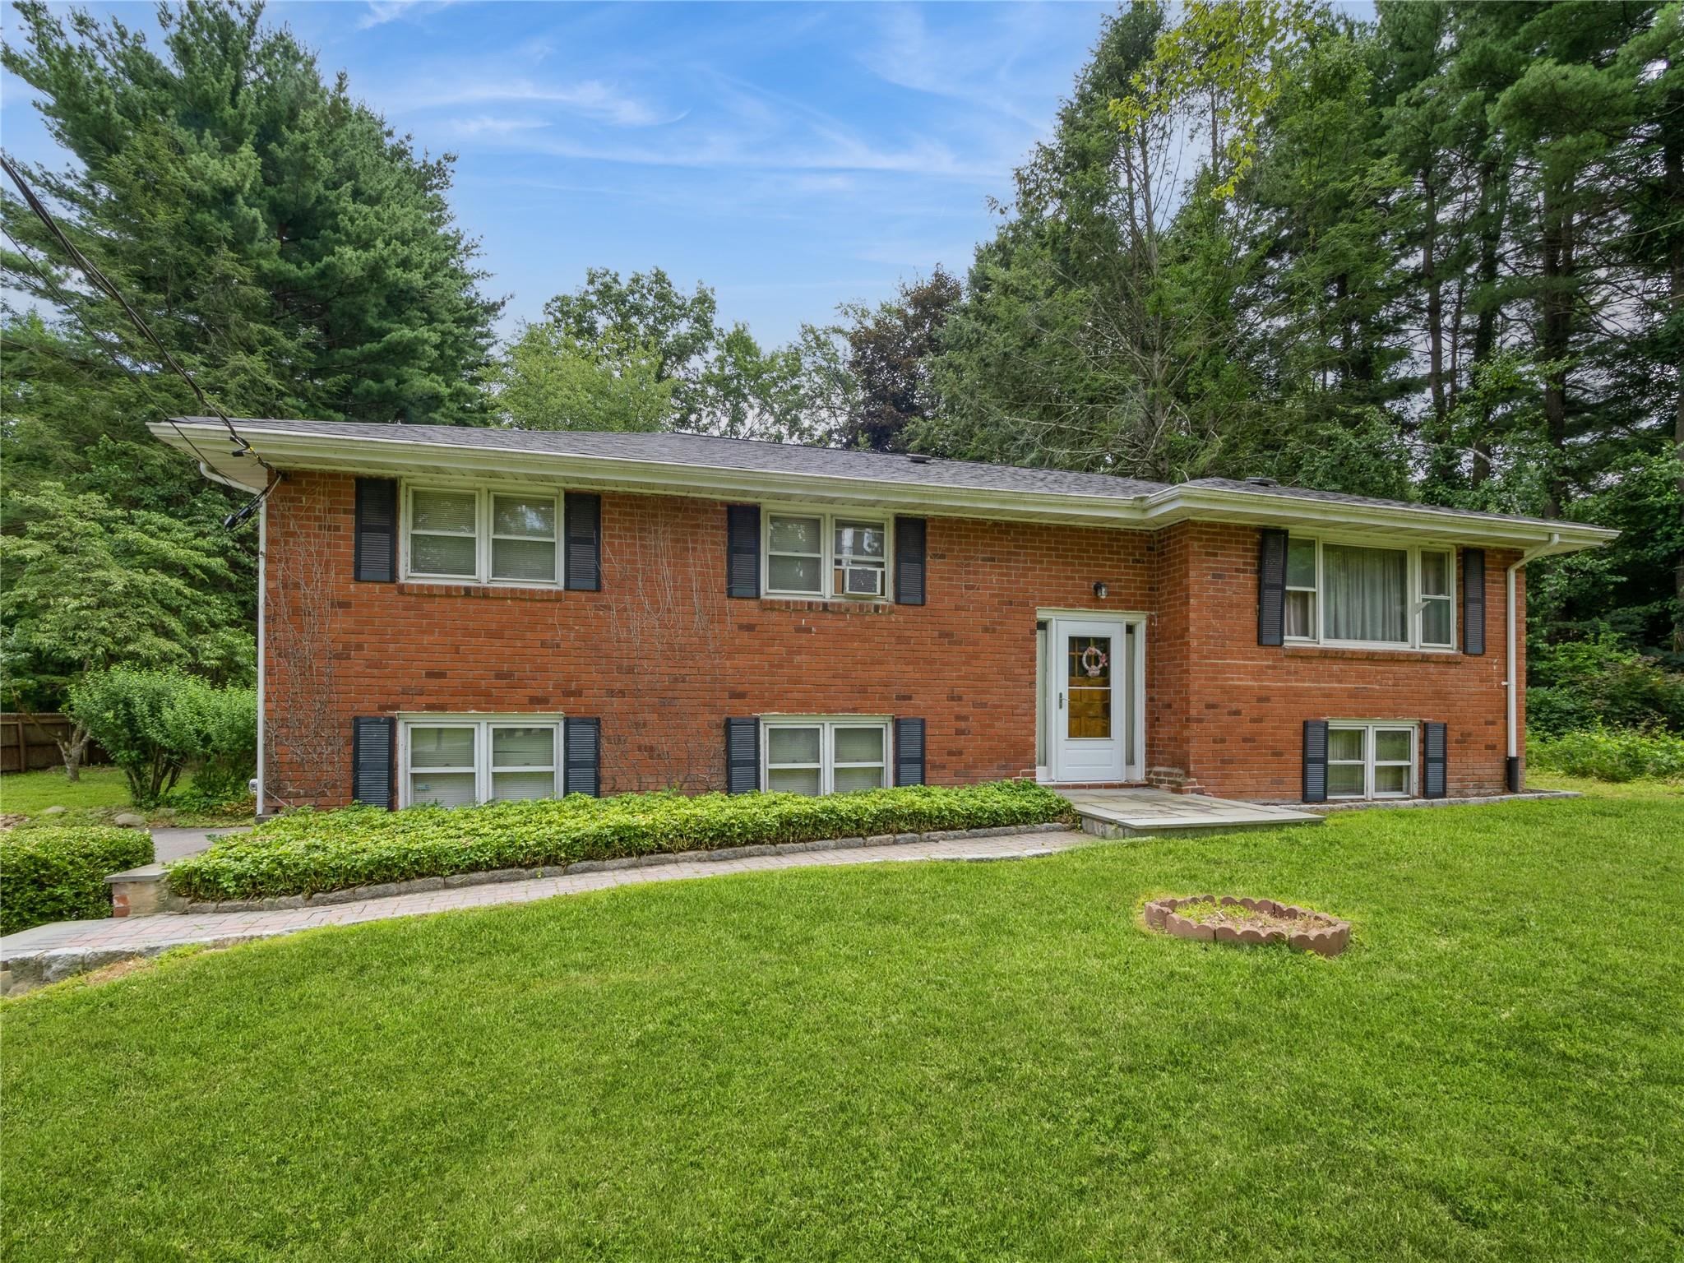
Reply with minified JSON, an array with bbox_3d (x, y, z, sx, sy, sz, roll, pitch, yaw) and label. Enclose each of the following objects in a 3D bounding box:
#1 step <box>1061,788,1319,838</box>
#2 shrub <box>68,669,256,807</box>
[{"bbox_3d":[3.340,1.950,7.400,2.150,0.200,2.400,2,-4,-13],"label":"step"},{"bbox_3d":[-10.100,1.570,10.100,2.300,2.050,2.100,2,-4,-13],"label":"shrub"}]

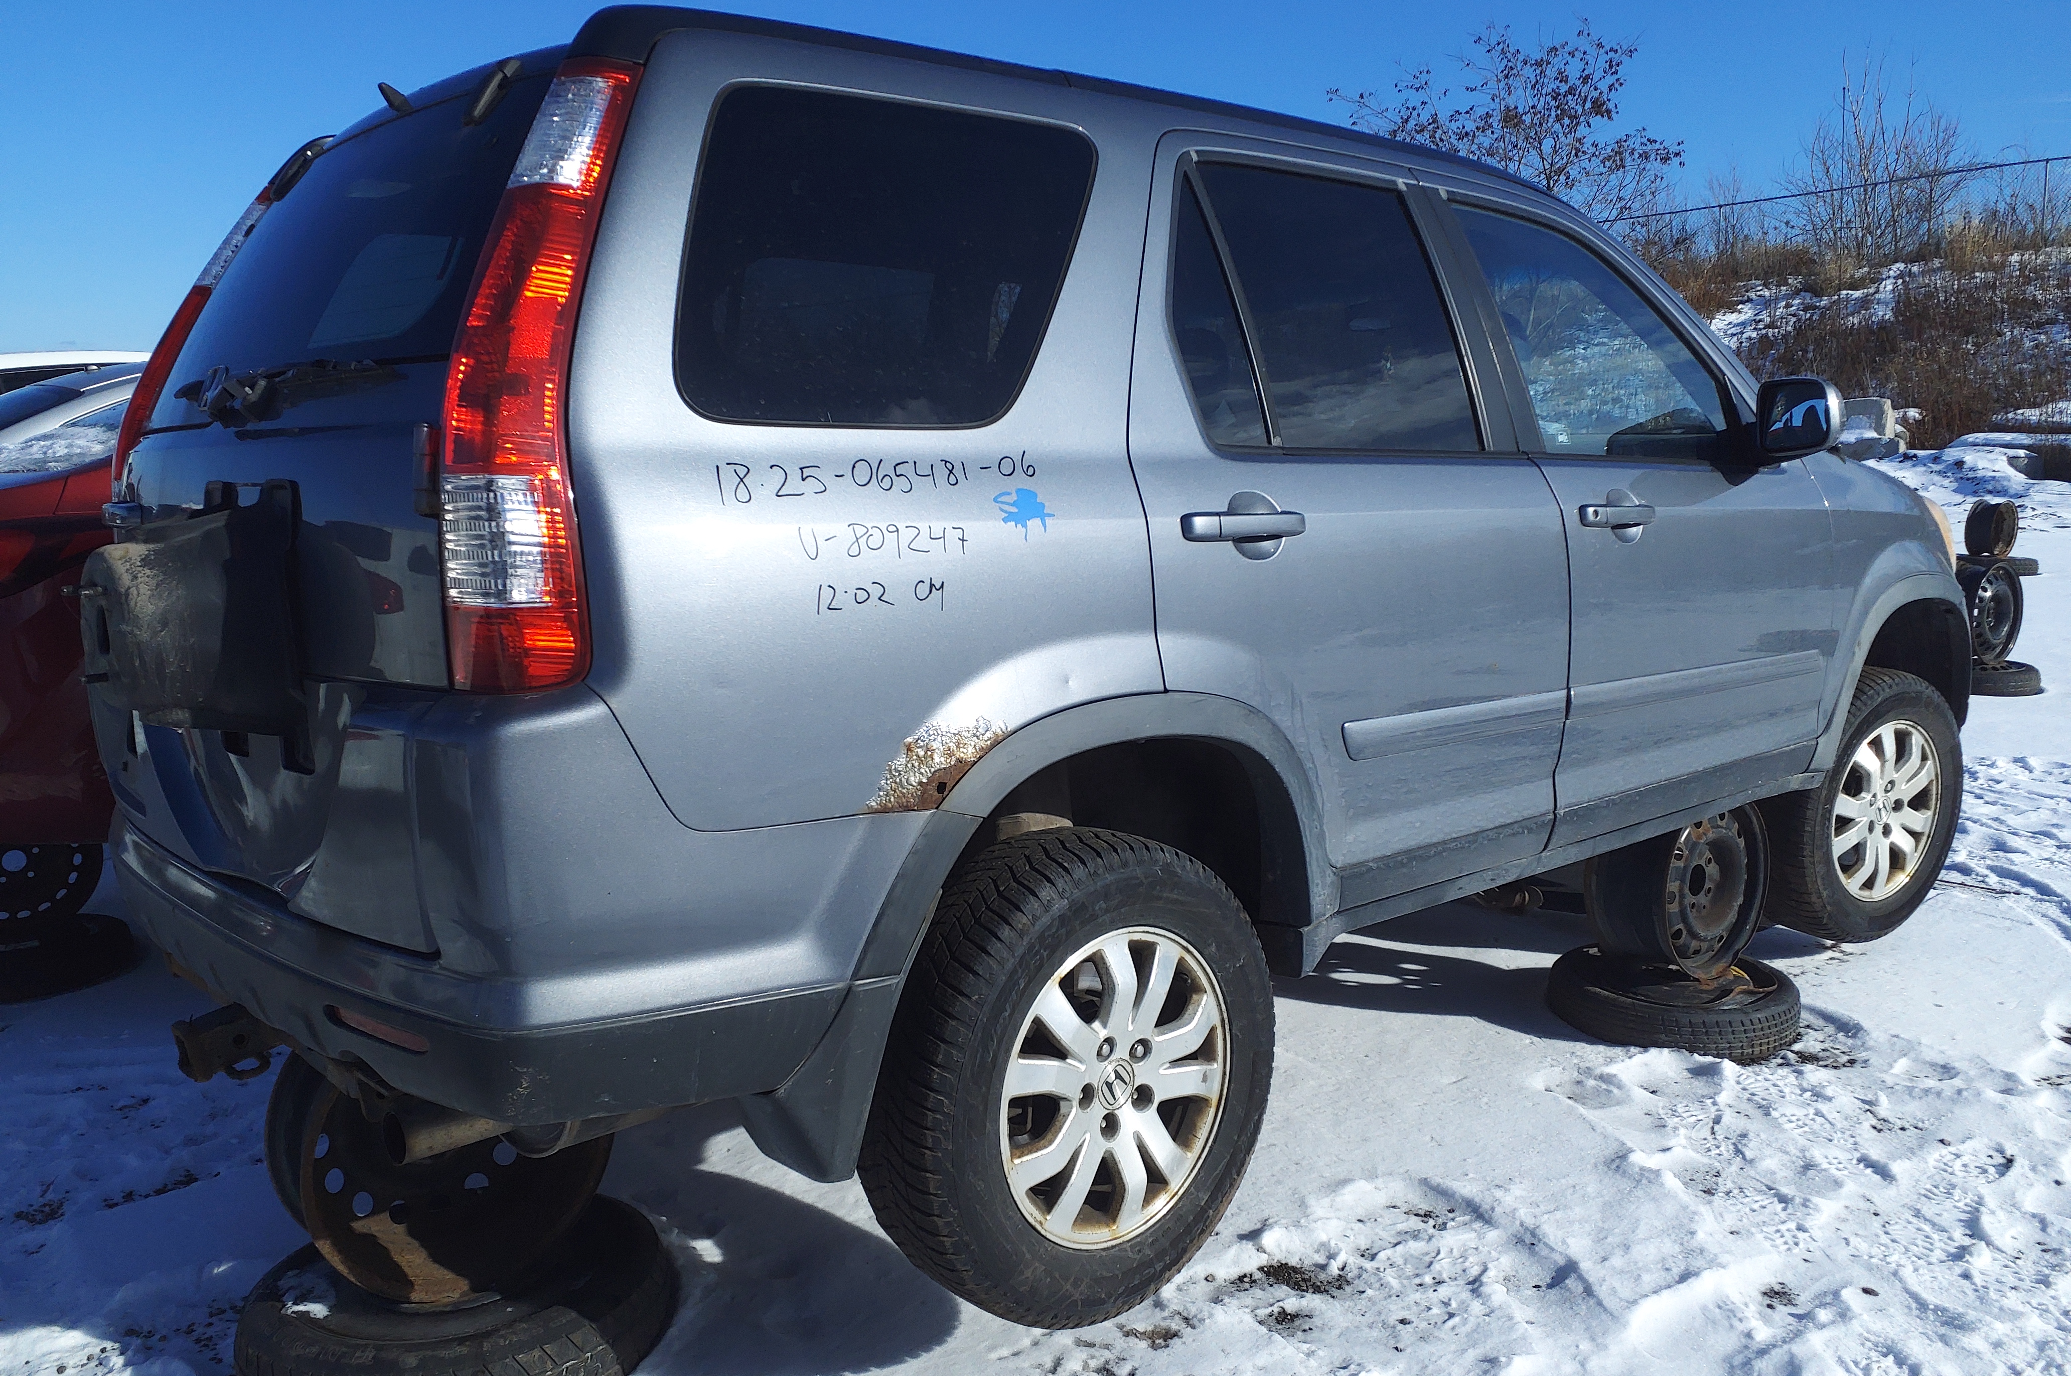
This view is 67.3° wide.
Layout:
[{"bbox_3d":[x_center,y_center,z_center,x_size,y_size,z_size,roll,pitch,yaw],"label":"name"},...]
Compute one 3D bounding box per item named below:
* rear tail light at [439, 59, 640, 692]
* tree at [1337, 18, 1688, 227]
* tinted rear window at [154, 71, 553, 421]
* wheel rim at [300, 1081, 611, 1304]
[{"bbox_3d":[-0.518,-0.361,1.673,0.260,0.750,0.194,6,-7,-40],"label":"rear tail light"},{"bbox_3d":[6.974,-7.452,23.000,5.300,4.800,5.000,0,8,17],"label":"tree"},{"bbox_3d":[-0.986,-0.616,2.208,0.100,0.480,1.220,28,-12,-39],"label":"tinted rear window"},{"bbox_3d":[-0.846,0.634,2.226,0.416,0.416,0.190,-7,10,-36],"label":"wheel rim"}]

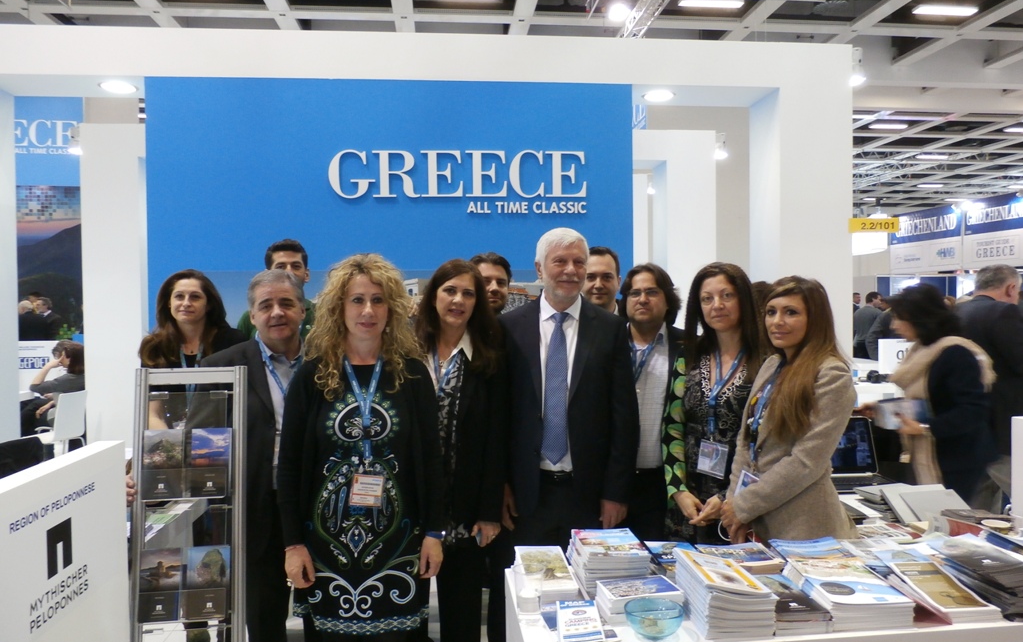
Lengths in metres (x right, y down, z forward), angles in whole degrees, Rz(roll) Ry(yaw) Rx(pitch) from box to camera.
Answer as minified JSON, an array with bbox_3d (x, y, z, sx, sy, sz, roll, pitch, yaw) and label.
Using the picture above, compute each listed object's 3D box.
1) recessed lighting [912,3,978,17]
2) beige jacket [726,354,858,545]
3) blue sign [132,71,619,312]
[{"bbox_3d":[10.054,-7.193,17.122,1.480,0.090,0.360,-1,1,-6],"label":"recessed lighting"},{"bbox_3d":[0.928,0.439,2.450,0.340,0.660,0.430,-2,2,-40],"label":"beige jacket"},{"bbox_3d":[-0.526,0.186,3.543,2.250,2.620,0.100,-1,1,-6],"label":"blue sign"}]

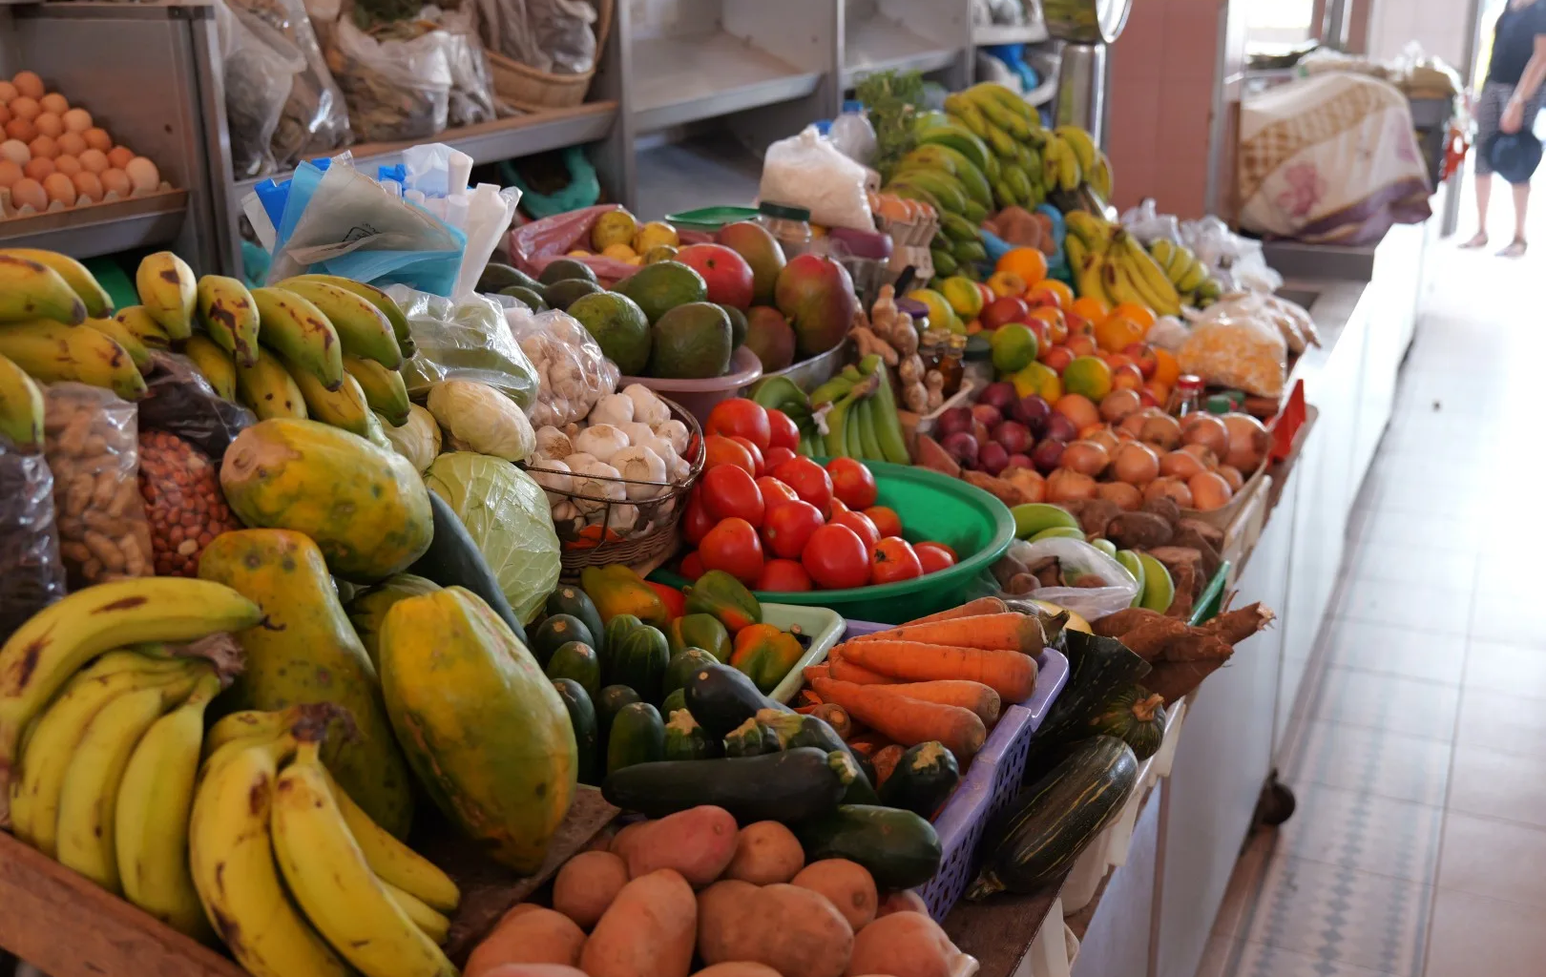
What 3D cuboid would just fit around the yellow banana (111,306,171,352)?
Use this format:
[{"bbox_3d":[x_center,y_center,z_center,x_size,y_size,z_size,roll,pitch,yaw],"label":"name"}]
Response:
[{"bbox_3d":[-0.562,-0.144,1.420,0.040,0.055,0.150,-12,28,-34],"label":"yellow banana"}]

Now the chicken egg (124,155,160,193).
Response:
[{"bbox_3d":[-0.902,-0.448,2.270,0.045,0.058,0.045,33,27,15],"label":"chicken egg"}]

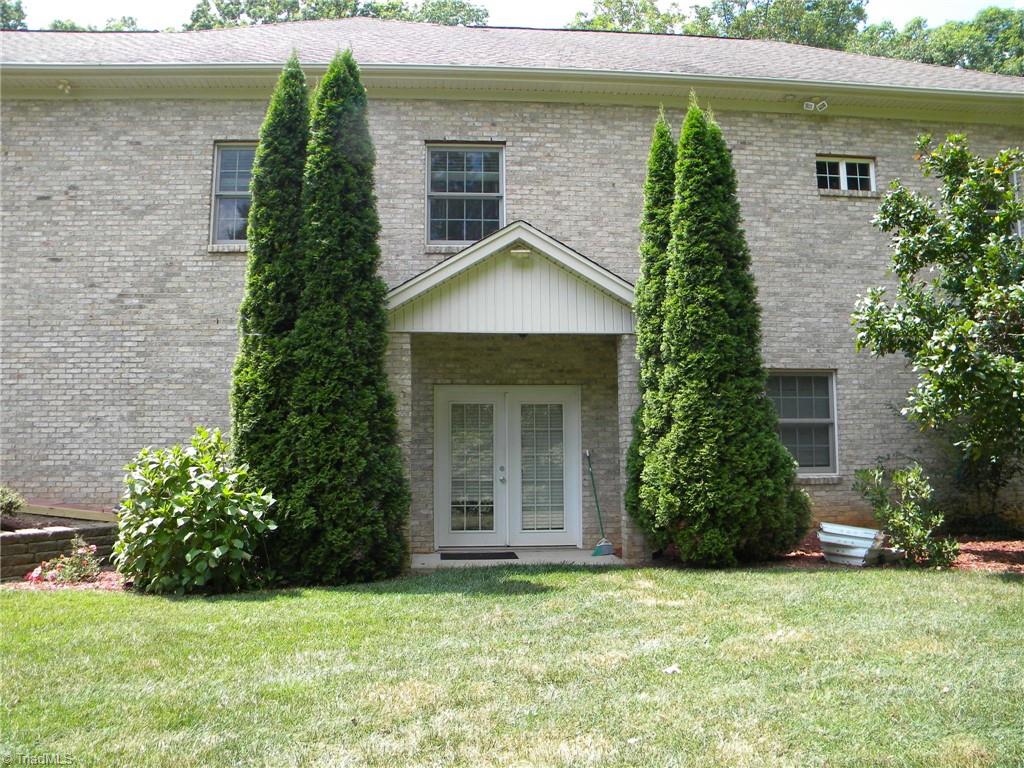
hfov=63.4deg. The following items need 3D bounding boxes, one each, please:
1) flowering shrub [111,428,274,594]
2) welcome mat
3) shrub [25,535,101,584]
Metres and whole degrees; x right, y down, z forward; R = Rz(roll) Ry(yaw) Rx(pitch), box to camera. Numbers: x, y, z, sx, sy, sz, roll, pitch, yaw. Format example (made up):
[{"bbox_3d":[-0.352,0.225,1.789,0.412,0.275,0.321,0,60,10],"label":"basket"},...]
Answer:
[{"bbox_3d":[-3.160,1.238,8.203,1.600,1.580,1.400,0,-6,-4],"label":"flowering shrub"},{"bbox_3d":[-0.395,2.118,10.051,0.920,0.020,0.650,0,-6,-4],"label":"welcome mat"},{"bbox_3d":[-4.599,1.798,8.389,0.760,0.500,0.600,0,-6,-4],"label":"shrub"}]

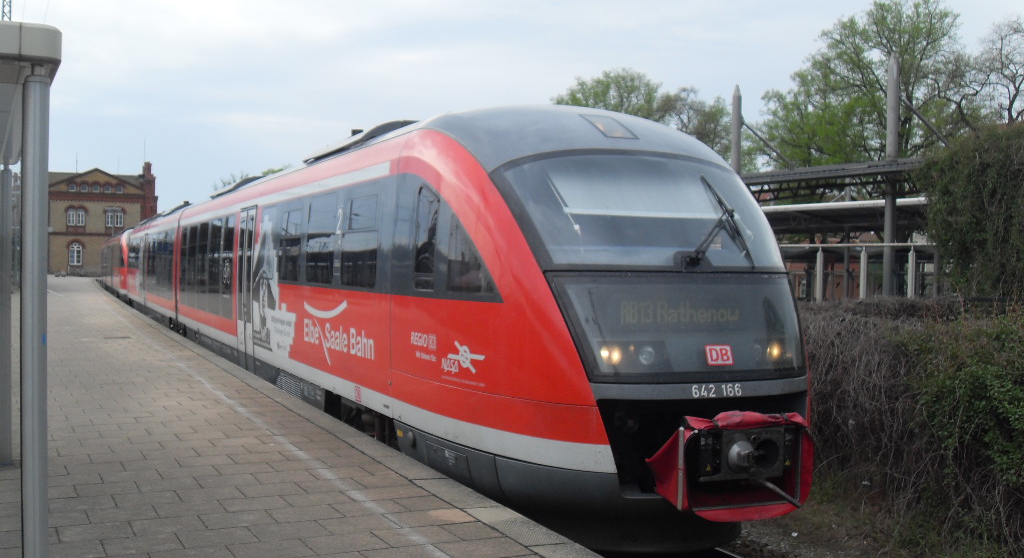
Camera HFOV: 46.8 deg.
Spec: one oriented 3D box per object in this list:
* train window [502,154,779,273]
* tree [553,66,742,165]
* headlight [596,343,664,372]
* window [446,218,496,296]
[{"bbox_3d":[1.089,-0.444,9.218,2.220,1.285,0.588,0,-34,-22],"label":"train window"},{"bbox_3d":[7.278,-5.044,65.000,10.000,13.147,9.000,1,1,6],"label":"tree"},{"bbox_3d":[0.820,0.548,8.379,0.490,0.210,0.180,0,1,-22],"label":"headlight"},{"bbox_3d":[-0.315,-0.186,9.366,0.100,0.640,0.780,0,1,-32],"label":"window"}]

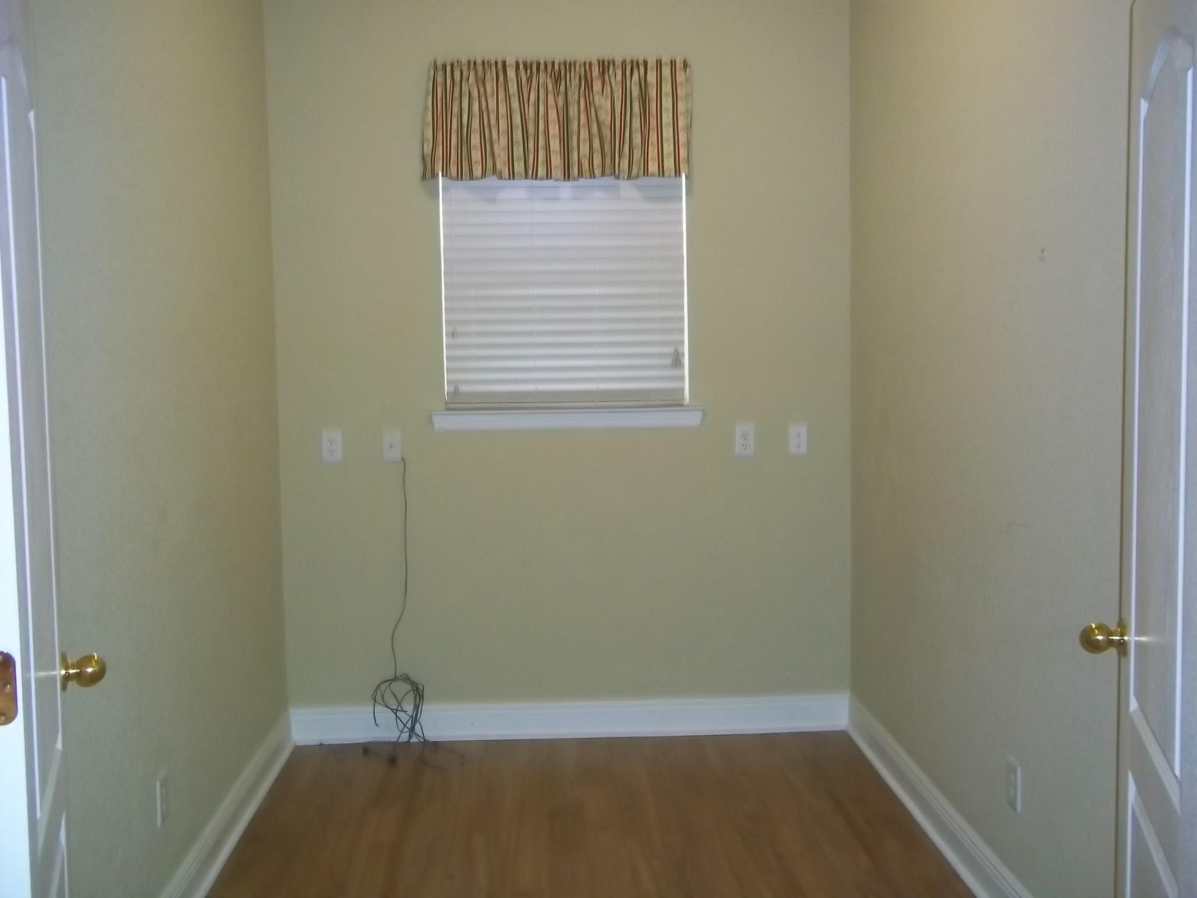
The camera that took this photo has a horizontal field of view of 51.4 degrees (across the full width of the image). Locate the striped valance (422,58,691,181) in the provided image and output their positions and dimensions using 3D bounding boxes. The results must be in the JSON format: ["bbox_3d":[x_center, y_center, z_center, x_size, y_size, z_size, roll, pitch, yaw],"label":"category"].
[{"bbox_3d":[-0.146,-1.162,4.422,0.945,0.420,0.100,-1,5,-3],"label":"striped valance"}]

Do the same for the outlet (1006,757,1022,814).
[{"bbox_3d":[1.023,0.827,3.058,0.008,0.115,0.070,-1,5,-3],"label":"outlet"}]

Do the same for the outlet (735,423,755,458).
[{"bbox_3d":[0.540,-0.032,4.601,0.070,0.115,0.008,-1,5,-3],"label":"outlet"}]

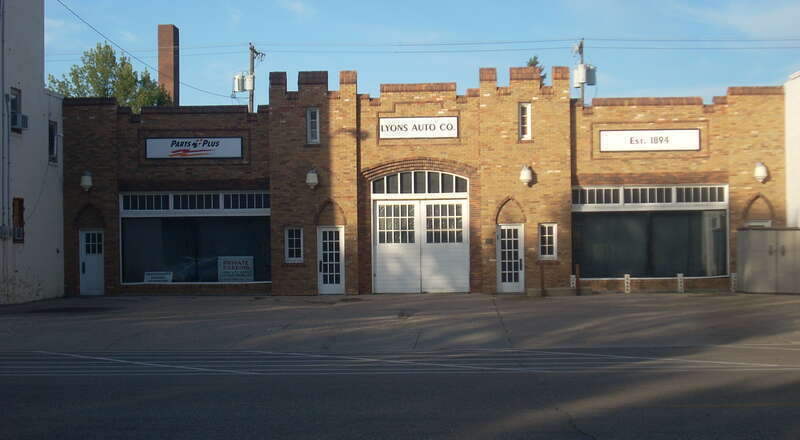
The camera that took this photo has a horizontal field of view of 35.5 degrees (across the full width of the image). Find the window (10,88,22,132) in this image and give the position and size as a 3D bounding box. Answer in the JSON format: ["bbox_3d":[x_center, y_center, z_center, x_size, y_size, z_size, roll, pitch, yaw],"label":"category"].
[{"bbox_3d":[-11.300,-3.193,36.537,0.150,1.298,0.837,-1,-1,3],"label":"window"}]

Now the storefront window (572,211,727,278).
[{"bbox_3d":[7.913,0.768,39.462,4.871,2.118,0.120,-1,-1,3],"label":"storefront window"}]

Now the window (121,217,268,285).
[{"bbox_3d":[-6.589,0.966,40.242,4.897,2.144,0.120,-1,-1,3],"label":"window"}]

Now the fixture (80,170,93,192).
[{"bbox_3d":[-10.093,-1.263,40.229,0.400,0.709,0.420,-1,-1,3],"label":"fixture"}]

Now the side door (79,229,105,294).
[{"bbox_3d":[-9.994,1.383,40.470,0.836,2.084,0.100,-1,-1,3],"label":"side door"}]

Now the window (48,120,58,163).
[{"bbox_3d":[-10.970,-2.486,39.522,0.120,1.314,0.913,-1,-1,3],"label":"window"}]

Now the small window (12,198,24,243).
[{"bbox_3d":[-11.256,0.035,36.652,0.150,1.330,0.891,-1,-1,3],"label":"small window"}]

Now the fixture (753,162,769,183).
[{"bbox_3d":[11.278,-1.475,38.962,0.446,0.640,0.420,-1,-1,3],"label":"fixture"}]

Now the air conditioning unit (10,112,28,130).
[{"bbox_3d":[-11.135,-2.880,36.472,0.430,0.420,0.580,-1,-1,3],"label":"air conditioning unit"}]

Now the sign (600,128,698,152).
[{"bbox_3d":[7.894,-2.503,39.359,3.156,0.685,0.120,-1,-1,3],"label":"sign"}]

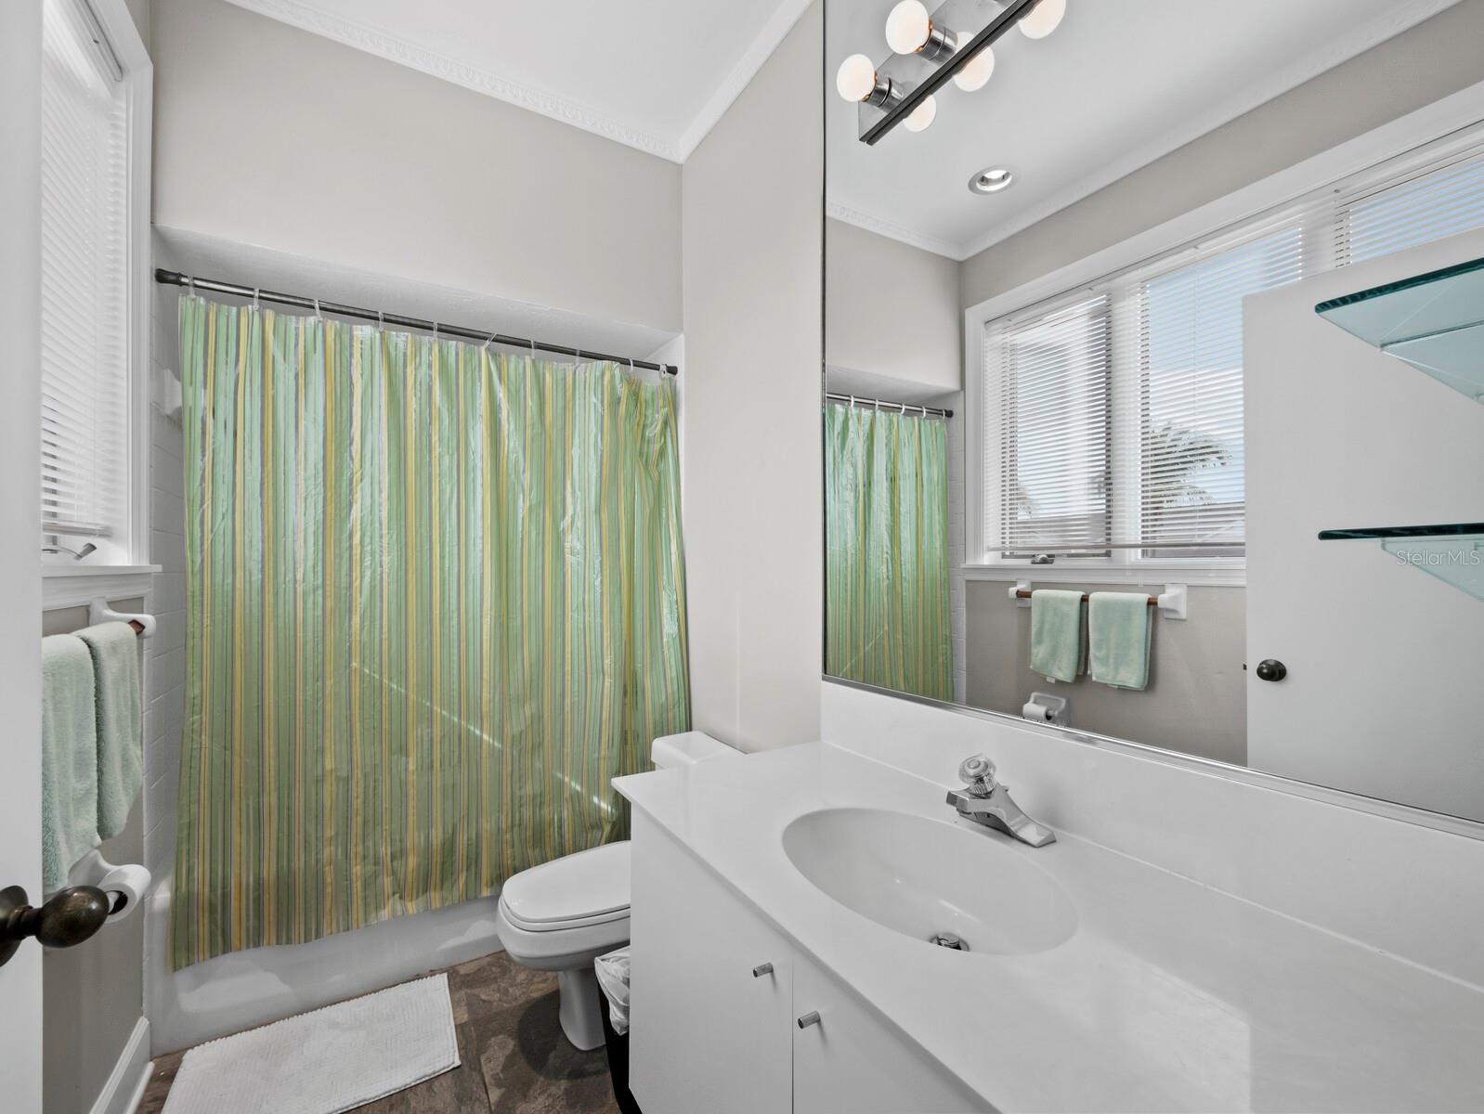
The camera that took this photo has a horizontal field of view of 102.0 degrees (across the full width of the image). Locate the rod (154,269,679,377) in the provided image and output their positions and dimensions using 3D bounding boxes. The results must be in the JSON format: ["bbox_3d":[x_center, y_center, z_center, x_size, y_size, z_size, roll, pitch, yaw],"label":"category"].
[{"bbox_3d":[-0.903,-0.737,1.997,1.527,0.035,0.035,0,0,-32],"label":"rod"}]

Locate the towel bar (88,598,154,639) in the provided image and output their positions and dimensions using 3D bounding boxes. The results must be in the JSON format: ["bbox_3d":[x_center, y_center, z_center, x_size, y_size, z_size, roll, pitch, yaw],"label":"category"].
[{"bbox_3d":[-1.103,0.160,0.975,0.095,0.130,0.710,0,0,-32],"label":"towel bar"}]

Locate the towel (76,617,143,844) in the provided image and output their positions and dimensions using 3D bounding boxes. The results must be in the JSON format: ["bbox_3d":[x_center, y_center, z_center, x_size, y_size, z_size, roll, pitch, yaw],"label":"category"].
[{"bbox_3d":[-1.147,0.323,1.073,0.085,0.385,0.225,0,0,-32],"label":"towel"}]

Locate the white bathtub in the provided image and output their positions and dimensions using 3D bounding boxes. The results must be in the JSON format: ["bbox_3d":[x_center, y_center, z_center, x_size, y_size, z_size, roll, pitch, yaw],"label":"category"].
[{"bbox_3d":[-1.070,1.088,2.270,1.527,0.390,0.760,0,0,-32],"label":"white bathtub"}]

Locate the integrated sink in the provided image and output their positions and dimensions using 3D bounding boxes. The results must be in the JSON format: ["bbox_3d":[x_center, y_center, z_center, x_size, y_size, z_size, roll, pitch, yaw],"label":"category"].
[{"bbox_3d":[0.275,0.567,0.979,0.347,0.135,0.487,0,0,-32],"label":"integrated sink"}]

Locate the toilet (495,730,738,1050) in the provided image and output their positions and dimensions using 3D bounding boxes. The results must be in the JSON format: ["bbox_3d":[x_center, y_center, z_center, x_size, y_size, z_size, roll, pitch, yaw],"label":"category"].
[{"bbox_3d":[-0.324,0.952,1.765,0.770,0.645,0.490,0,0,-32],"label":"toilet"}]

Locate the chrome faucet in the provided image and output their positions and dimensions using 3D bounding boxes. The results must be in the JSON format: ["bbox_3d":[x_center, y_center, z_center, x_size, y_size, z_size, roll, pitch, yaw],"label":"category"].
[{"bbox_3d":[0.442,0.428,1.082,0.180,0.143,0.157,0,0,-32],"label":"chrome faucet"}]

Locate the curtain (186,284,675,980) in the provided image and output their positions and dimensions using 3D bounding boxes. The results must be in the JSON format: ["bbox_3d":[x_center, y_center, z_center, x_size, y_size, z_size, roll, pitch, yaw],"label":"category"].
[{"bbox_3d":[-0.859,0.175,1.964,1.480,1.760,0.140,0,0,-32],"label":"curtain"}]

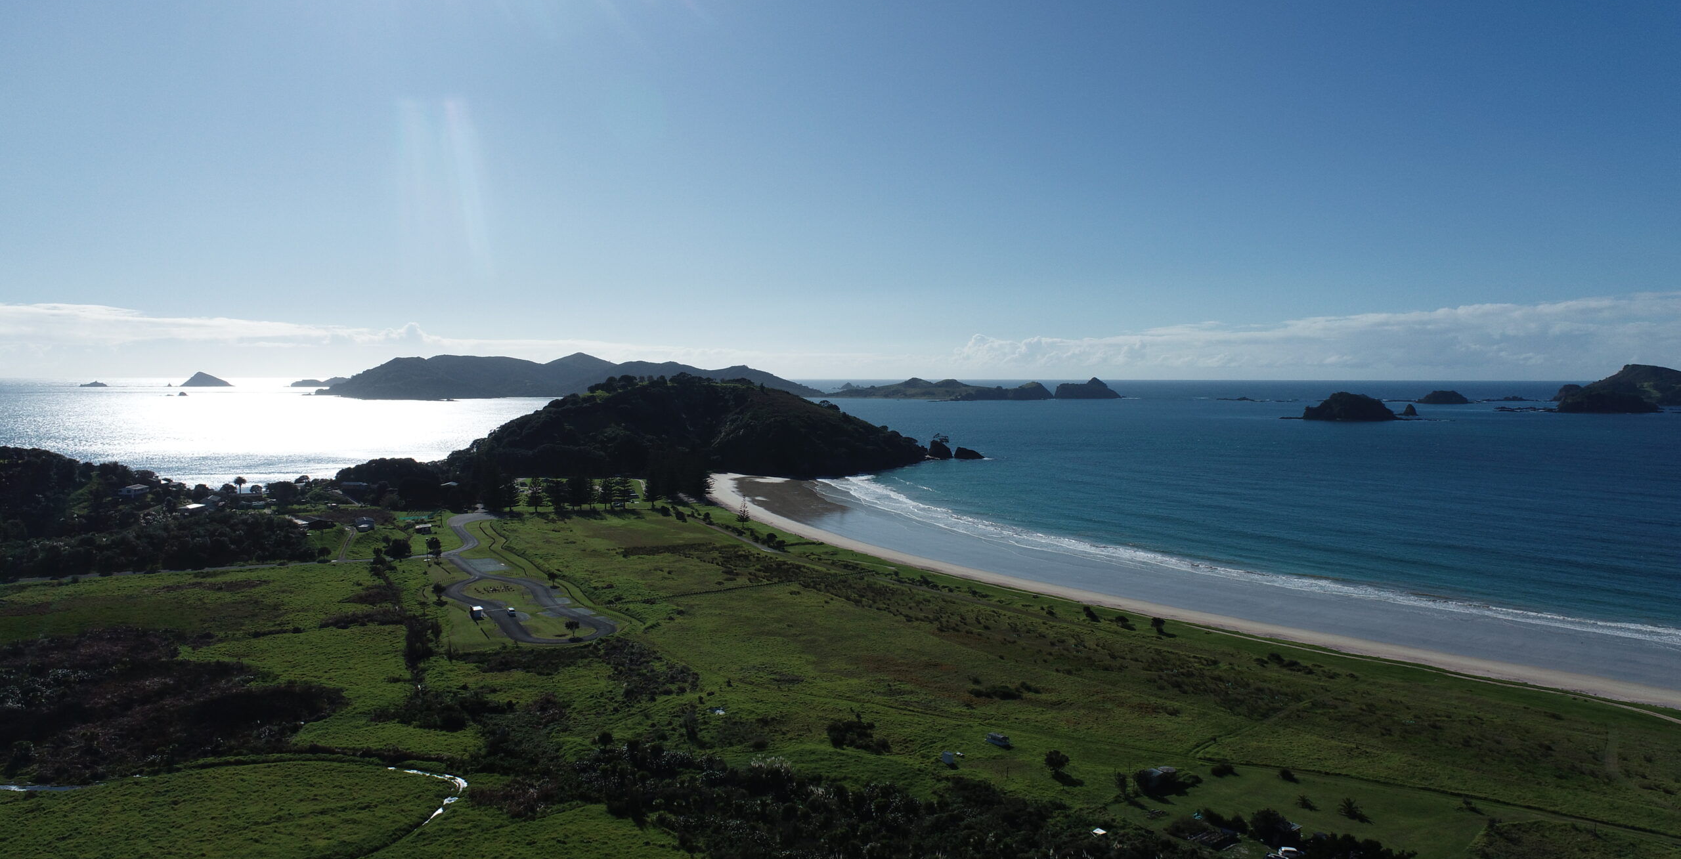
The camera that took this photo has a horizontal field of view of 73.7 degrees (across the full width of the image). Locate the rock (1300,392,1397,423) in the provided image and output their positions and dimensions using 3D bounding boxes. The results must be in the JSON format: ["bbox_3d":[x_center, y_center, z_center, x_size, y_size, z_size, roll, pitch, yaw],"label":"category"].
[{"bbox_3d":[909.000,-41.000,2002.000,158.000,50.000,112.000,1,3,14],"label":"rock"}]

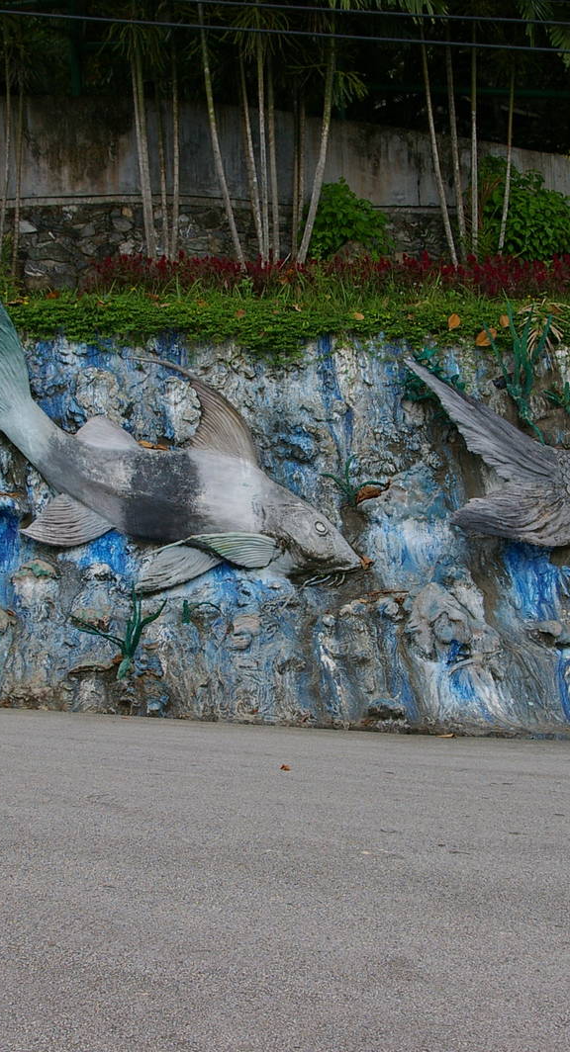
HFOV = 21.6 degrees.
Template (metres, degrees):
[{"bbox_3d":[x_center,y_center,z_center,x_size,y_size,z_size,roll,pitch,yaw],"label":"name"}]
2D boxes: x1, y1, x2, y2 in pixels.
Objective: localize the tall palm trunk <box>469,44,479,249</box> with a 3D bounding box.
[{"bbox_3d":[2.021,-4.028,15.900,0.072,2.278,0.066,0,0,0],"label":"tall palm trunk"}]

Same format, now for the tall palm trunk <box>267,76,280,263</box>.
[{"bbox_3d":[-0.122,-3.805,15.900,0.072,2.117,0.066,-2,0,0],"label":"tall palm trunk"}]

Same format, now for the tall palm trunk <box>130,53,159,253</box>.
[{"bbox_3d":[-1.485,-3.918,15.800,0.092,2.285,0.078,-5,0,0],"label":"tall palm trunk"}]

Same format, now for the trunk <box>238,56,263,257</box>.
[{"bbox_3d":[-0.343,-3.818,15.500,0.077,2.246,0.064,-6,0,0],"label":"trunk"}]

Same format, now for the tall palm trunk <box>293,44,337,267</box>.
[{"bbox_3d":[0.325,-3.832,15.400,0.115,2.400,0.077,8,0,0],"label":"tall palm trunk"}]

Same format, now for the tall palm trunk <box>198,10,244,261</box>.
[{"bbox_3d":[-0.641,-4.010,15.400,0.115,2.754,0.077,-9,0,0],"label":"tall palm trunk"}]

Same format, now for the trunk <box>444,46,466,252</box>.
[{"bbox_3d":[1.815,-3.970,15.800,0.078,2.283,0.065,-4,0,0],"label":"trunk"}]

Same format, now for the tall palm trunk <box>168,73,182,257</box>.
[{"bbox_3d":[-1.172,-3.875,16.000,0.073,2.115,0.066,0,0,0],"label":"tall palm trunk"}]

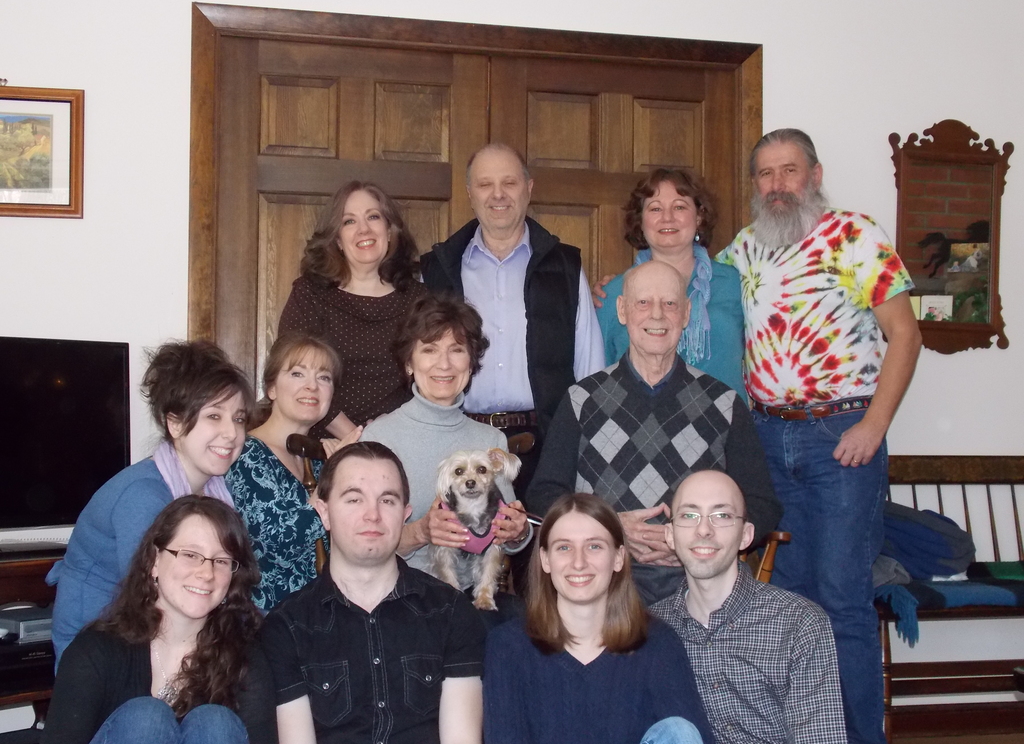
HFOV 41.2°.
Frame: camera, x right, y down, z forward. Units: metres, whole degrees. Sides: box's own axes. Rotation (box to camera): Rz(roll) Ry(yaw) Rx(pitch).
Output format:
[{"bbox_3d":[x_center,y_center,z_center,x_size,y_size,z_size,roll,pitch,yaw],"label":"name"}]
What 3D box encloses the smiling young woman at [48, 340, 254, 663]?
[{"bbox_3d":[-0.765,0.489,2.855,0.540,1.109,0.430,-1,-3,40],"label":"smiling young woman"}]

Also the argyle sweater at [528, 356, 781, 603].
[{"bbox_3d":[0.329,0.253,3.145,0.570,0.582,0.380,0,-2,0],"label":"argyle sweater"}]

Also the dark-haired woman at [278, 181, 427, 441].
[{"bbox_3d":[-0.408,0.291,3.464,0.500,1.559,0.330,1,-2,-14],"label":"dark-haired woman"}]

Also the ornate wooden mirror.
[{"bbox_3d":[1.351,-0.418,4.196,0.432,0.730,0.040,1,-2,-13],"label":"ornate wooden mirror"}]

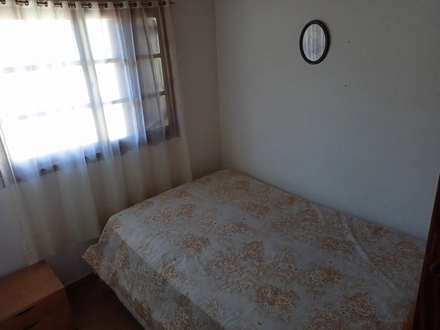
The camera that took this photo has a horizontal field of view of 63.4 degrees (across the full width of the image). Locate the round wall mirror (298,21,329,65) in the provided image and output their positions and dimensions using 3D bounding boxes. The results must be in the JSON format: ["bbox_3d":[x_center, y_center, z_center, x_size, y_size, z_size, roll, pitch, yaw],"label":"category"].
[{"bbox_3d":[0.596,-0.779,2.253,0.025,0.268,0.230,-19,26,-36],"label":"round wall mirror"}]

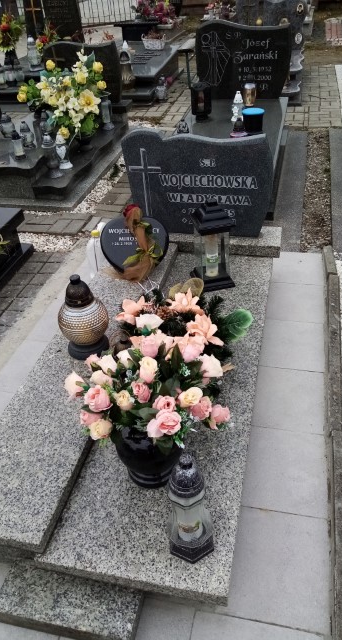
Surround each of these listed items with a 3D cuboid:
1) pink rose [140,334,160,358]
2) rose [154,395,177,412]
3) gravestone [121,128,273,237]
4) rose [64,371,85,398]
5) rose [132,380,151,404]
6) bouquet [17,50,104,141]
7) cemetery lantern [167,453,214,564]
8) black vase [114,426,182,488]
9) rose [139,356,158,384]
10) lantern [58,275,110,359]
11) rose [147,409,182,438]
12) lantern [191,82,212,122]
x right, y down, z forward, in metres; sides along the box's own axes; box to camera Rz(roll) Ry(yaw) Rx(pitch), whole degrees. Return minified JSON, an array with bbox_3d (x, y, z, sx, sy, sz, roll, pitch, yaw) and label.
[{"bbox_3d":[-0.052,0.064,1.159,0.045,0.053,0.045,-1,22,0],"label":"pink rose"},{"bbox_3d":[-0.014,0.185,1.053,0.046,0.043,0.046,4,54,-6],"label":"rose"},{"bbox_3d":[0.140,-0.681,2.394,0.730,0.535,0.068,5,38,15],"label":"gravestone"},{"bbox_3d":[-0.238,0.159,1.185,0.055,0.063,0.056,-52,17,-13],"label":"rose"},{"bbox_3d":[-0.068,0.164,1.100,0.047,0.051,0.047,-5,46,-4],"label":"rose"},{"bbox_3d":[-0.709,-1.487,3.171,0.504,0.470,0.381,-5,37,0],"label":"bouquet"},{"bbox_3d":[0.041,0.402,1.072,0.105,0.315,0.117,-3,36,3],"label":"cemetery lantern"},{"bbox_3d":[-0.065,0.329,1.267,0.175,0.220,0.175,5,37,13],"label":"black vase"},{"bbox_3d":[-0.051,0.115,1.092,0.042,0.055,0.042,-1,38,0],"label":"rose"},{"bbox_3d":[-0.299,-0.017,1.594,0.169,0.302,0.169,5,38,13],"label":"lantern"},{"bbox_3d":[-0.015,0.233,1.080,0.068,0.056,0.070,-36,80,-27],"label":"rose"},{"bbox_3d":[0.235,-1.588,3.511,0.145,0.249,0.141,5,37,13],"label":"lantern"}]

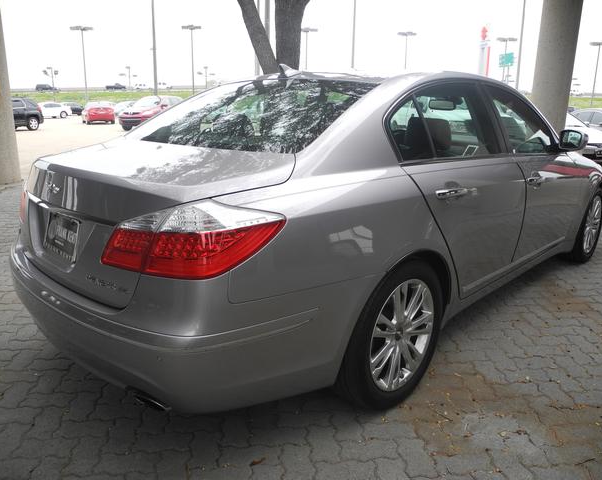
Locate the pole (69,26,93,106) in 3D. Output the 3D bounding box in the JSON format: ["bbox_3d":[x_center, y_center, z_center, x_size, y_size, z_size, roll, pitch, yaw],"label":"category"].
[{"bbox_3d":[-21.983,-17.257,53.176,2.170,8.720,2.170,-5,16,-21],"label":"pole"}]

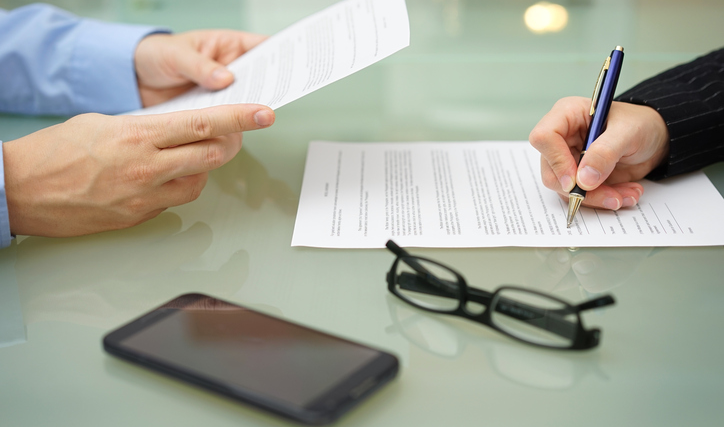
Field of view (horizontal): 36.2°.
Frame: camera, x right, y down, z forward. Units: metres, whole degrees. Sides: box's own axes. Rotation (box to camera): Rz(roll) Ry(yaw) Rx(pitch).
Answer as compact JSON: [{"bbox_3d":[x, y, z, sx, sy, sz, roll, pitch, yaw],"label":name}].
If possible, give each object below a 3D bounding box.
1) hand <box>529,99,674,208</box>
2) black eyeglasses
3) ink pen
[{"bbox_3d":[0.173,-0.047,0.775,0.108,0.067,0.083,-13,25,-29],"label":"hand"},{"bbox_3d":[0.072,0.043,0.601,0.137,0.032,0.036,13,26,31],"label":"black eyeglasses"},{"bbox_3d":[0.155,-0.053,0.741,0.013,0.135,0.011,17,-14,4],"label":"ink pen"}]

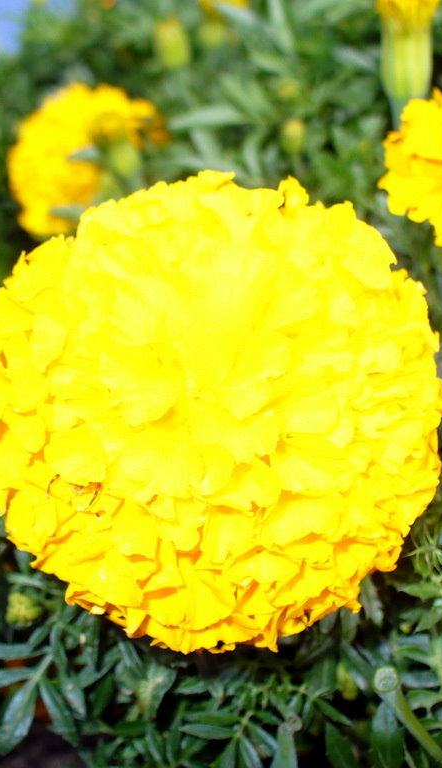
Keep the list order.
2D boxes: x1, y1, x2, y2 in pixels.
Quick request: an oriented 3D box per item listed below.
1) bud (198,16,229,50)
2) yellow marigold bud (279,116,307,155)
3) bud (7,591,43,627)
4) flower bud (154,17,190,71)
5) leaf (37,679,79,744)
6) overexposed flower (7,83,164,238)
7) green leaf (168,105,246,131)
[{"bbox_3d":[-0.004,-0.186,0.580,0.016,0.019,0.016,3,30,0],"label":"bud"},{"bbox_3d":[0.034,-0.117,0.520,0.012,0.018,0.012,0,35,0],"label":"yellow marigold bud"},{"bbox_3d":[-0.054,0.062,0.300,0.010,0.009,0.010,-3,57,4],"label":"bud"},{"bbox_3d":[-0.024,-0.168,0.540,0.018,0.028,0.018,-3,28,0],"label":"flower bud"},{"bbox_3d":[-0.043,0.087,0.290,0.005,0.004,0.020,-26,61,-21],"label":"leaf"},{"bbox_3d":[-0.054,-0.088,0.430,0.060,0.042,0.060,0,60,13],"label":"overexposed flower"},{"bbox_3d":[-0.006,-0.108,0.450,0.033,0.004,0.011,-4,63,-3],"label":"green leaf"}]

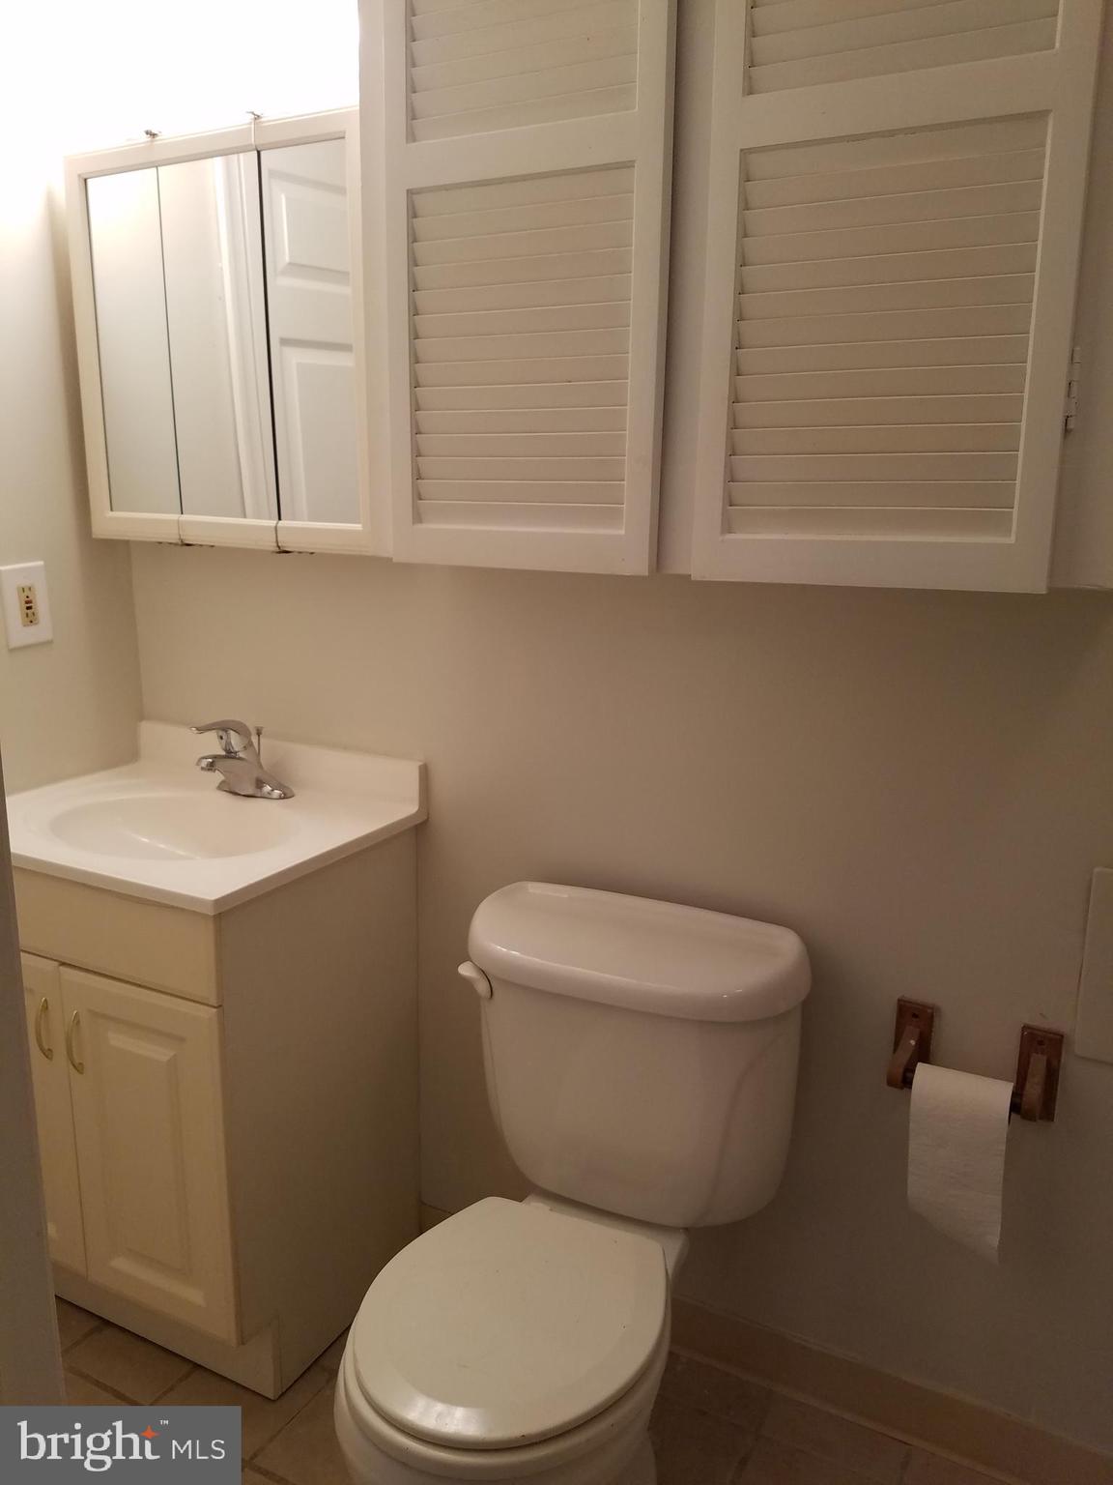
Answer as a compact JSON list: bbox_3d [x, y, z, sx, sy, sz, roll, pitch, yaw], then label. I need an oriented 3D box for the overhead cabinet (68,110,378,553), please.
[{"bbox_3d":[-0.487,-0.608,1.730,0.583,0.587,0.115,7,14,26],"label":"overhead cabinet"}]

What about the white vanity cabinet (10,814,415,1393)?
[{"bbox_3d":[-0.608,0.525,1.850,0.609,0.802,0.452,7,14,26],"label":"white vanity cabinet"}]

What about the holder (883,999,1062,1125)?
[{"bbox_3d":[0.528,0.428,1.427,0.204,0.122,0.104,7,14,26],"label":"holder"}]

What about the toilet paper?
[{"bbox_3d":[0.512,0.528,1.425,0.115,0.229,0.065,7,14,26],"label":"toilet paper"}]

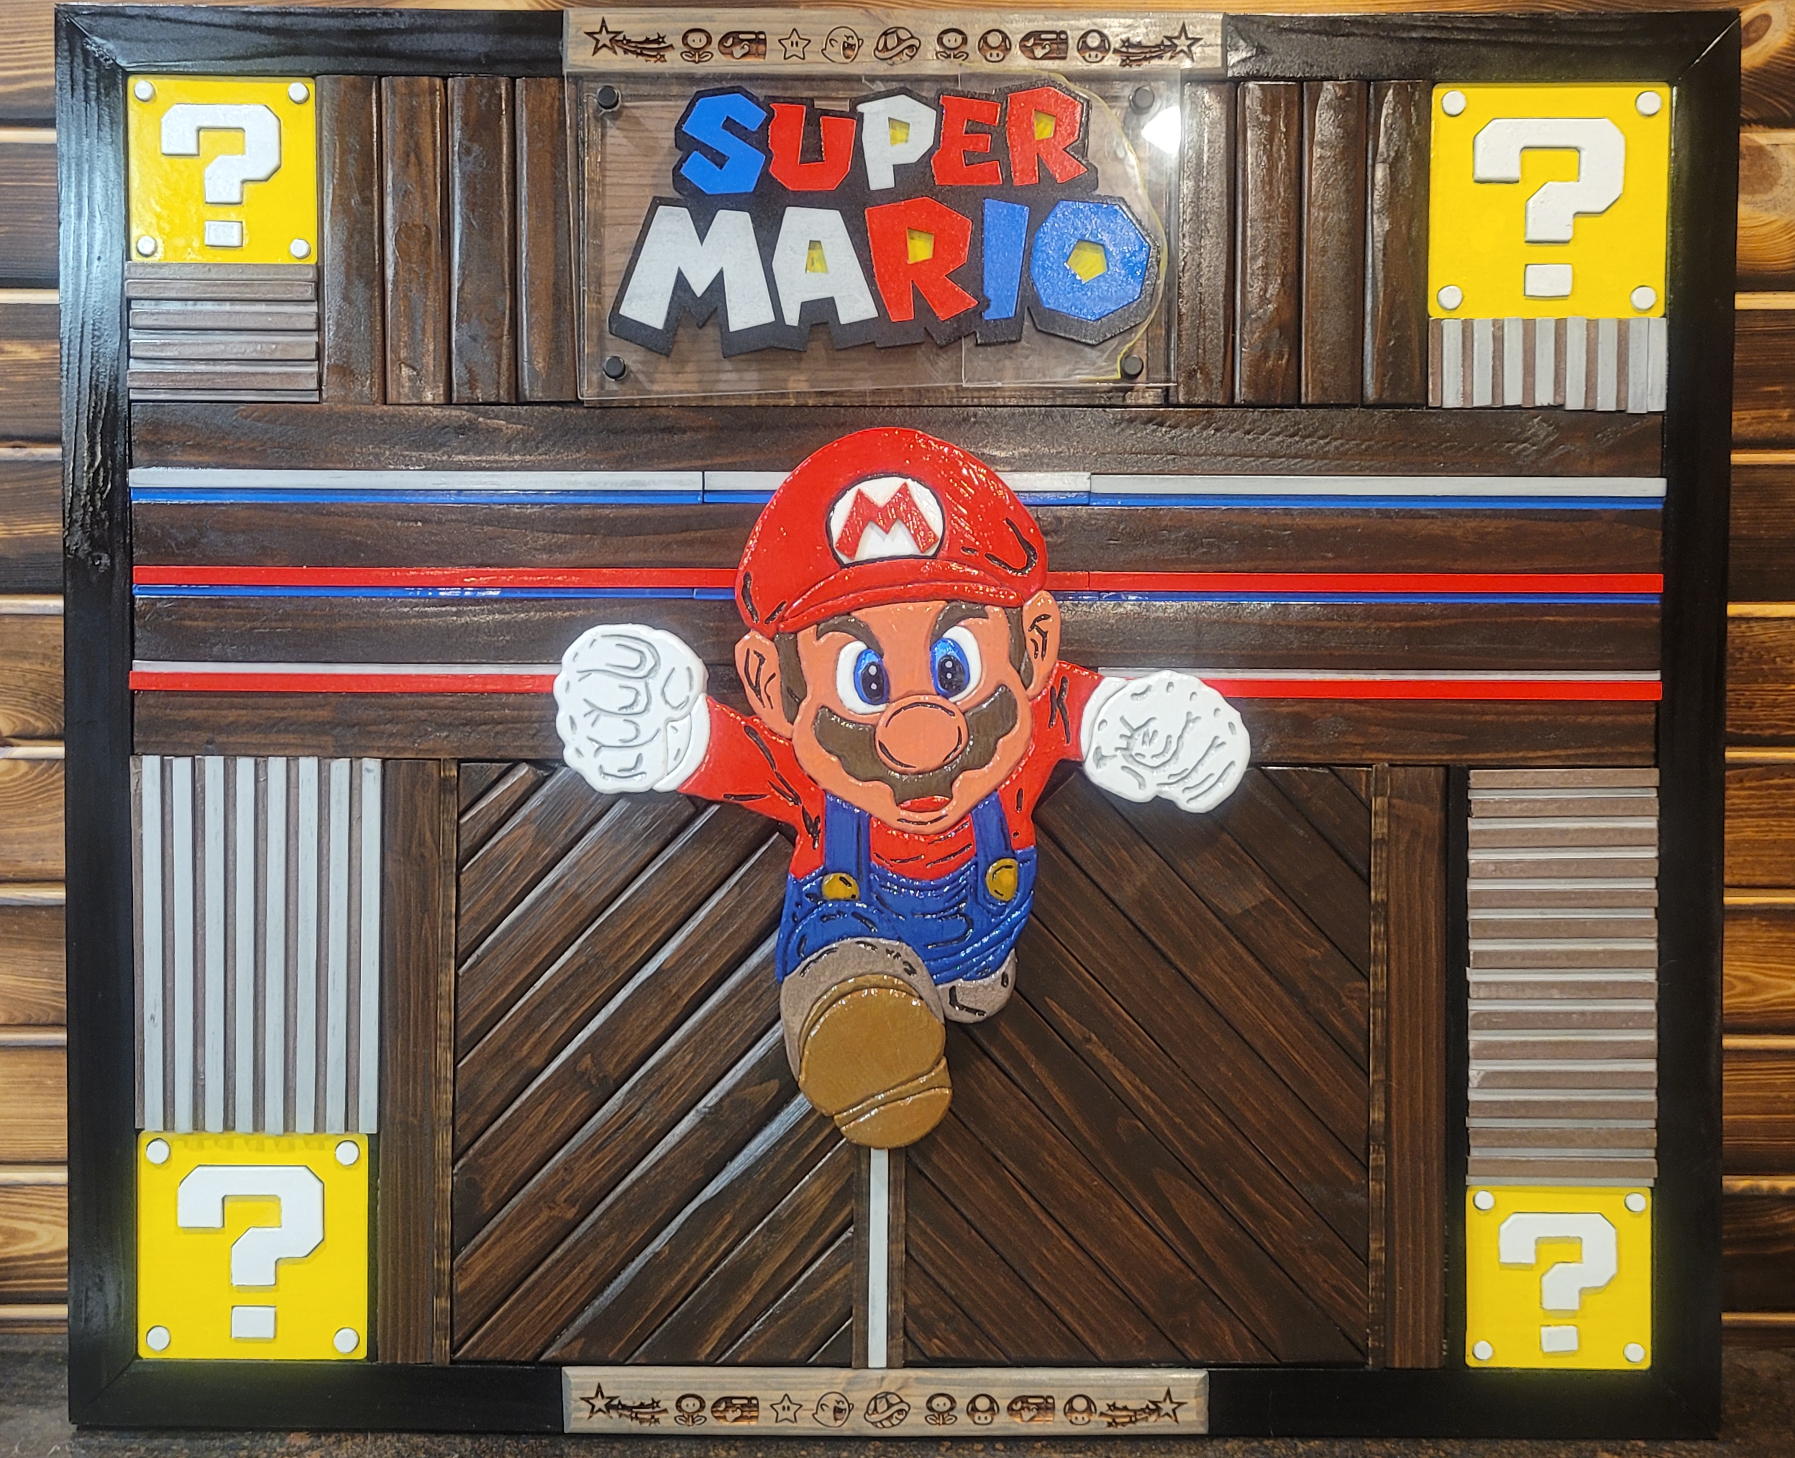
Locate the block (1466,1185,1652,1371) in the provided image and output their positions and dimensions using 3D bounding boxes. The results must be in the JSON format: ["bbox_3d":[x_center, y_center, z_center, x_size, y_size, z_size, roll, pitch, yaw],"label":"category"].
[{"bbox_3d":[0.366,0.304,0.817,0.102,0.102,0.019,0,1,0],"label":"block"}]

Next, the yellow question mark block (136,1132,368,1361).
[{"bbox_3d":[-0.356,0.286,0.817,0.127,0.126,0.019,0,1,0],"label":"yellow question mark block"}]

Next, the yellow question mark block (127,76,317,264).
[{"bbox_3d":[-0.367,-0.304,0.804,0.103,0.101,0.019,0,1,0],"label":"yellow question mark block"}]

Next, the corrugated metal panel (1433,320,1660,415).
[{"bbox_3d":[0.355,-0.199,0.805,0.129,0.050,0.015,0,1,0],"label":"corrugated metal panel"}]

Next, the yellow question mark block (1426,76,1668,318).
[{"bbox_3d":[0.355,-0.287,0.804,0.131,0.128,0.019,0,1,0],"label":"yellow question mark block"}]

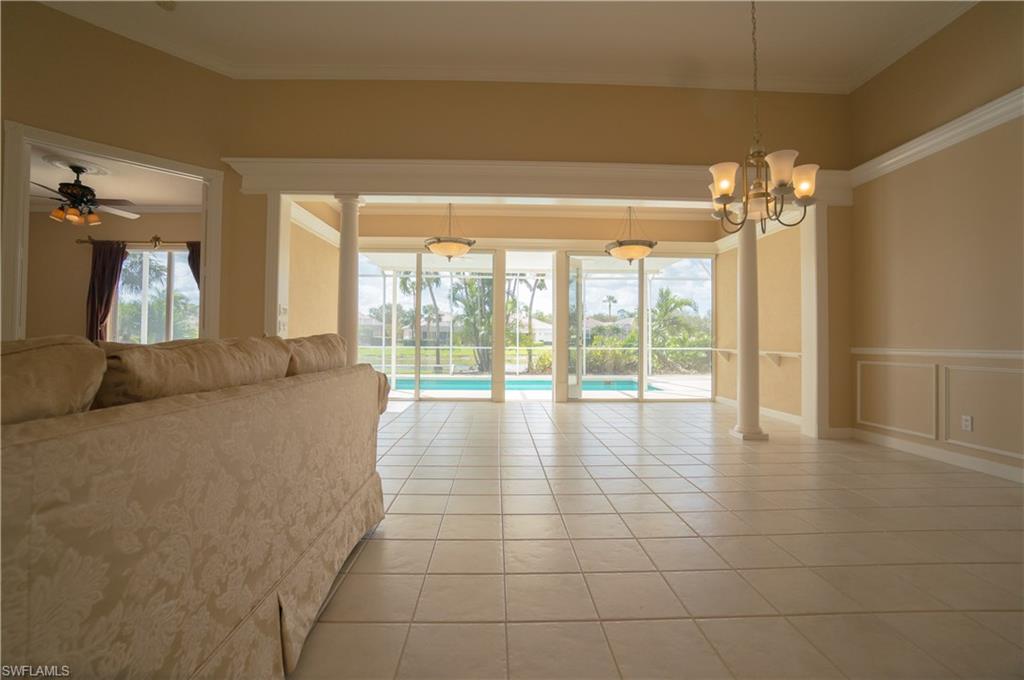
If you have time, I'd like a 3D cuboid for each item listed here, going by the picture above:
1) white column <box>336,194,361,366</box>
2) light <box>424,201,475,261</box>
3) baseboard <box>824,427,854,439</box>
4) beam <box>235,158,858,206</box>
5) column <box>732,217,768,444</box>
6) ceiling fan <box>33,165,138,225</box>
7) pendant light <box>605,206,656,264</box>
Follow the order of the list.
[{"bbox_3d":[-1.615,-0.222,4.240,0.250,2.390,0.250,0,-1,-2],"label":"white column"},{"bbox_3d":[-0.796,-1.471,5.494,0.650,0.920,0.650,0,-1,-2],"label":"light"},{"bbox_3d":[3.337,0.952,4.321,0.290,0.110,0.020,0,-1,-2],"label":"baseboard"},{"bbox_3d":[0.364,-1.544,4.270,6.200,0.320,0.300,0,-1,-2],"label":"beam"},{"bbox_3d":[2.430,-0.194,4.379,0.250,2.390,0.250,0,-1,-2],"label":"column"},{"bbox_3d":[-5.224,-1.740,5.128,1.280,0.700,1.280,0,-1,-2],"label":"ceiling fan"},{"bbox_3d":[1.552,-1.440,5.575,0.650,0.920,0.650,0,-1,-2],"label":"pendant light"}]

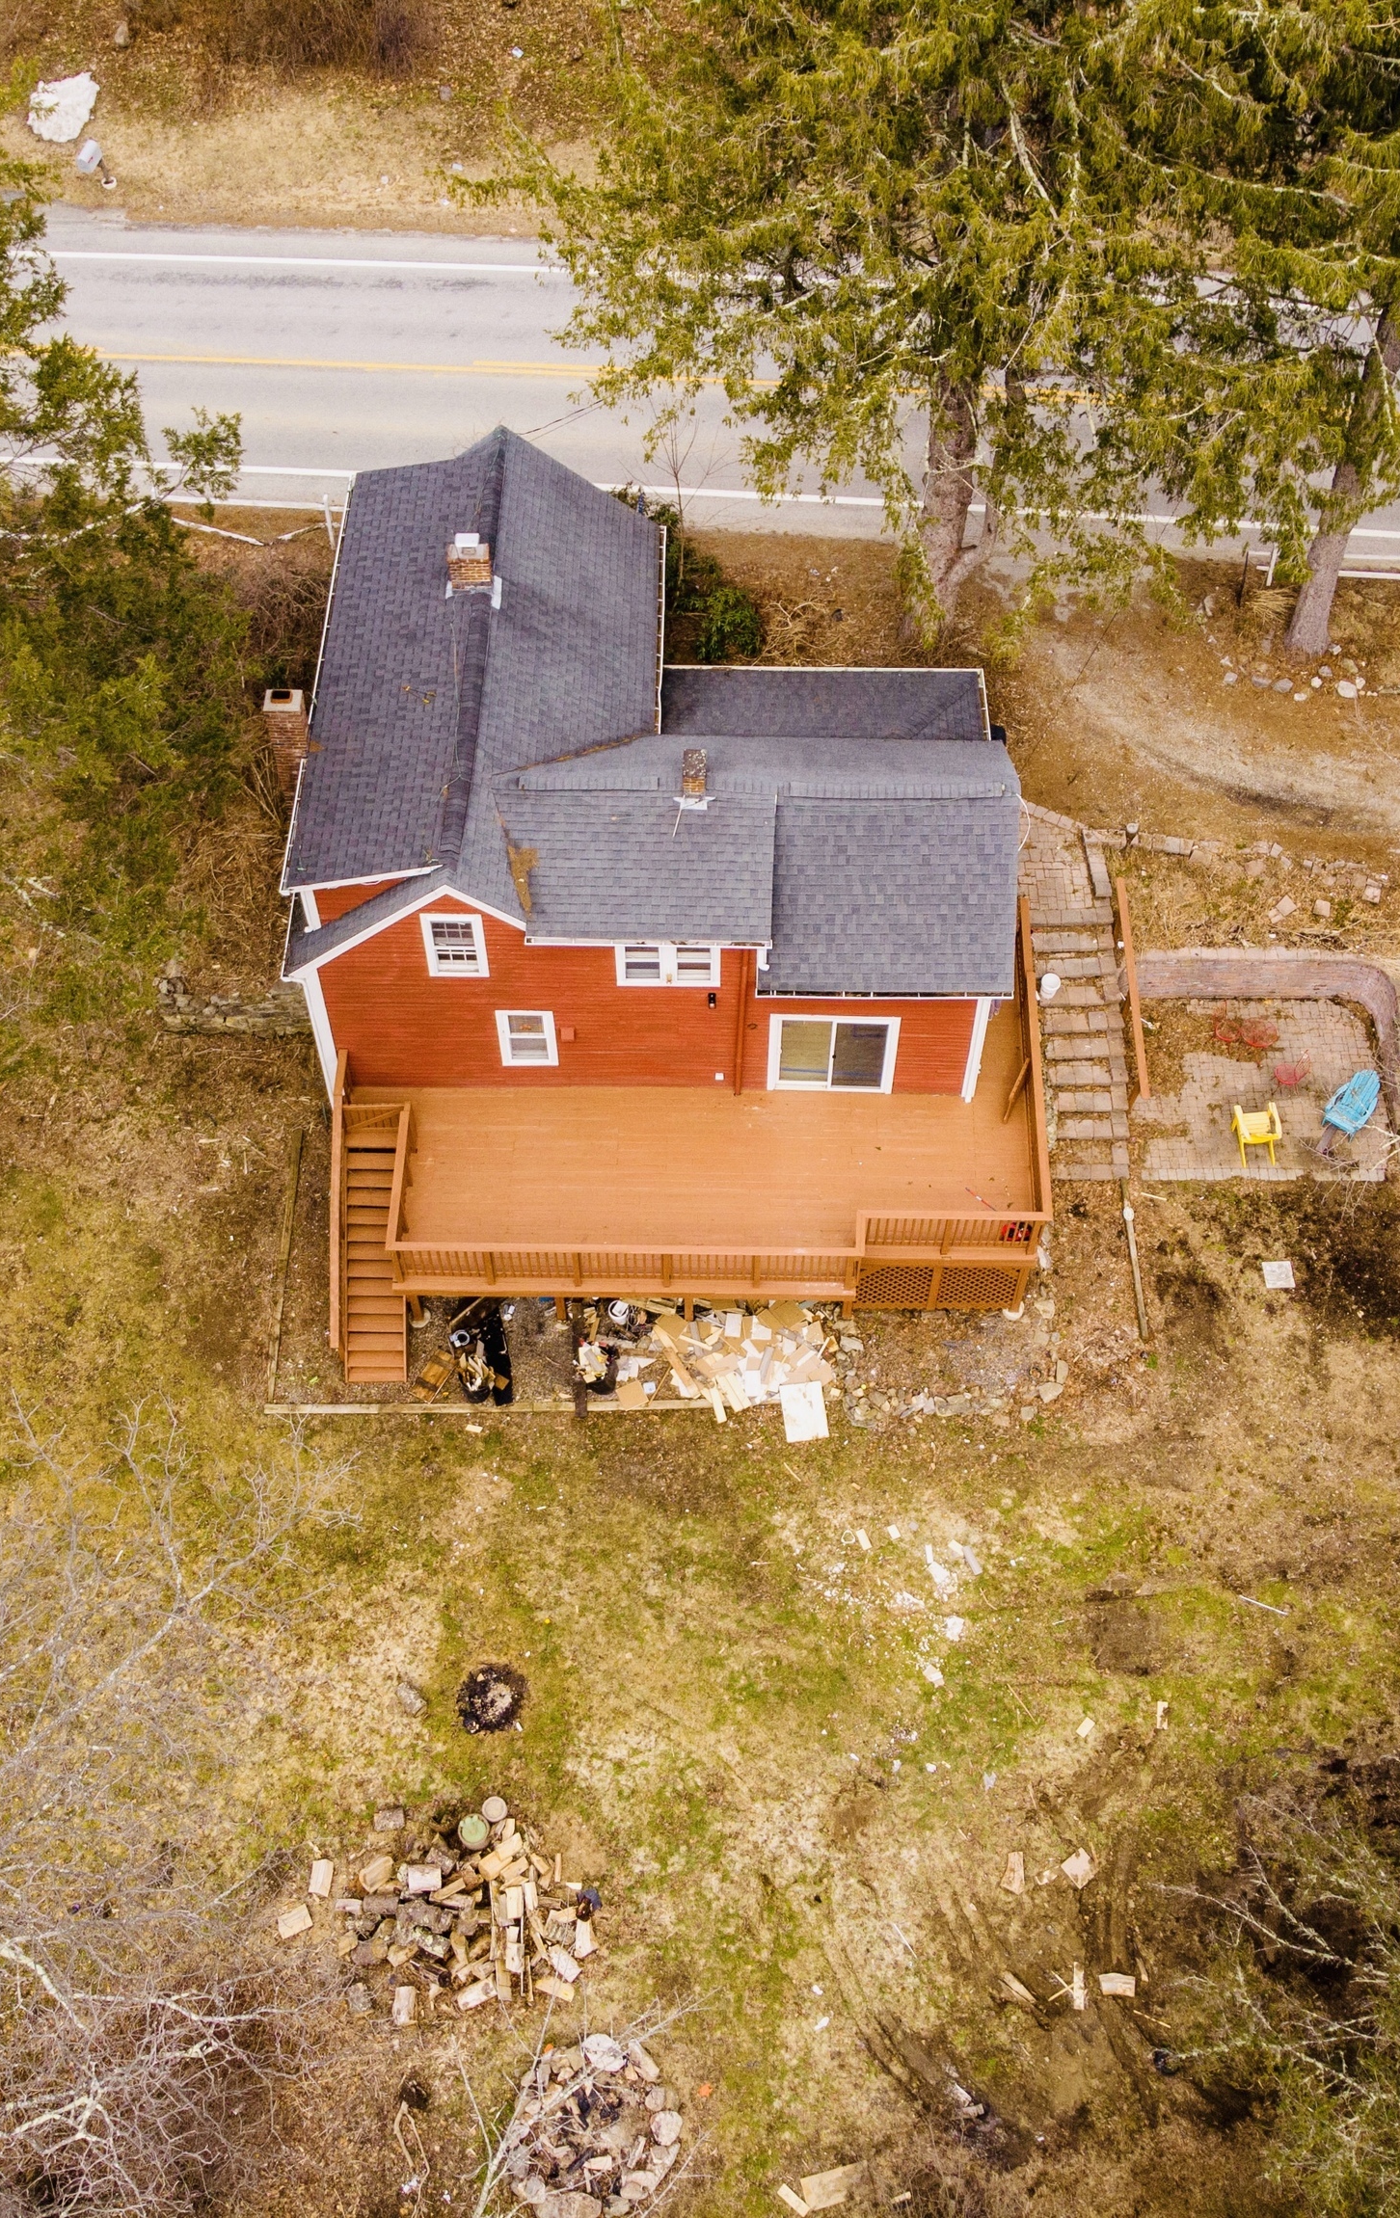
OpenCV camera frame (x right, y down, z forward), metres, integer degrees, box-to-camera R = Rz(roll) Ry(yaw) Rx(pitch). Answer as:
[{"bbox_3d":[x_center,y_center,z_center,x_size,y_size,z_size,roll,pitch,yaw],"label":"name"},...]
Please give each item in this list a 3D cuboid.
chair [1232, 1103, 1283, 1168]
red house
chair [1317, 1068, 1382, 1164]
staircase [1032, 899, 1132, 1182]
[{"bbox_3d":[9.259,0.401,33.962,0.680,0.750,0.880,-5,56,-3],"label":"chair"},{"bbox_3d":[-0.430,-3.506,33.368,11.500,8.700,13.500,1,56,0],"label":"red house"},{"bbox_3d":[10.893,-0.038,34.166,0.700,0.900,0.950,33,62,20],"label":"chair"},{"bbox_3d":[6.423,-1.147,34.551,1.400,1.600,4.600,1,56,0],"label":"staircase"}]

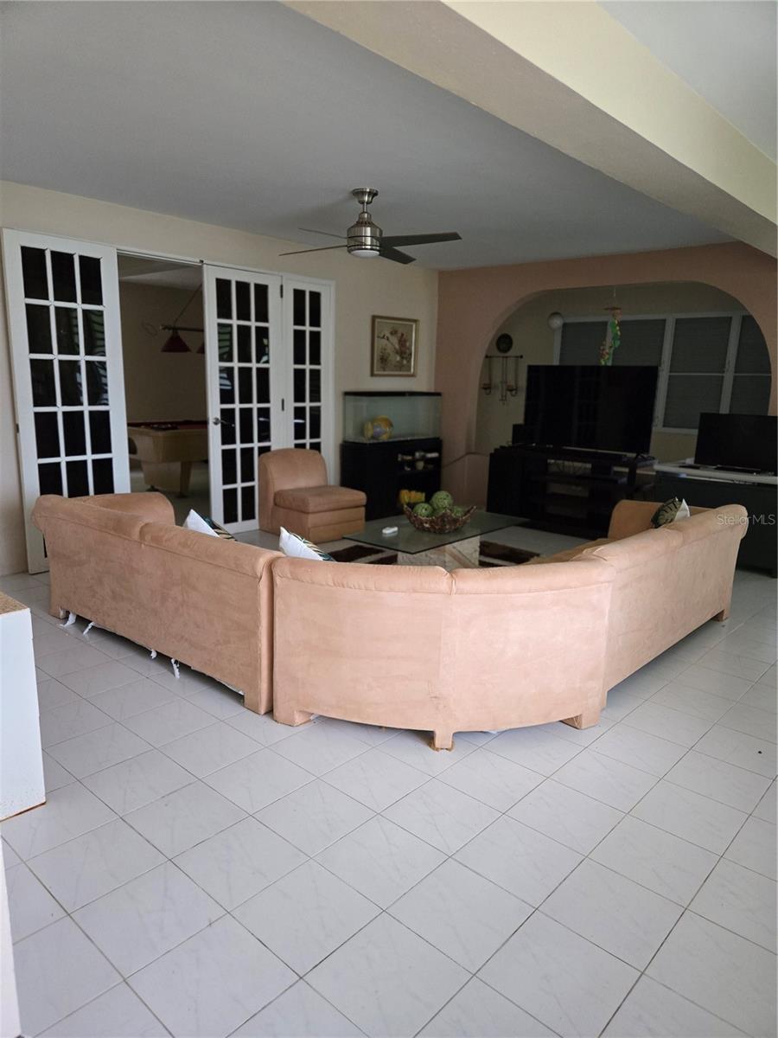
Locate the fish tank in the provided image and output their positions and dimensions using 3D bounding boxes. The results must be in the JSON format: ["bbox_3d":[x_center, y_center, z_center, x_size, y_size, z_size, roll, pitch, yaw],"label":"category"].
[{"bbox_3d":[0.060,-1.108,7.474,0.373,0.520,1.178,12,15,41],"label":"fish tank"}]

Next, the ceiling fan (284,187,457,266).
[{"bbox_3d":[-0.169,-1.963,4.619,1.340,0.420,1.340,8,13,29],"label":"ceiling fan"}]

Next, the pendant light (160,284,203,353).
[{"bbox_3d":[-2.209,-2.548,8.547,0.367,0.973,1.340,12,15,41],"label":"pendant light"}]

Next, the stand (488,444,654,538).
[{"bbox_3d":[1.784,-0.243,6.962,1.582,0.725,0.474,12,15,41],"label":"stand"}]

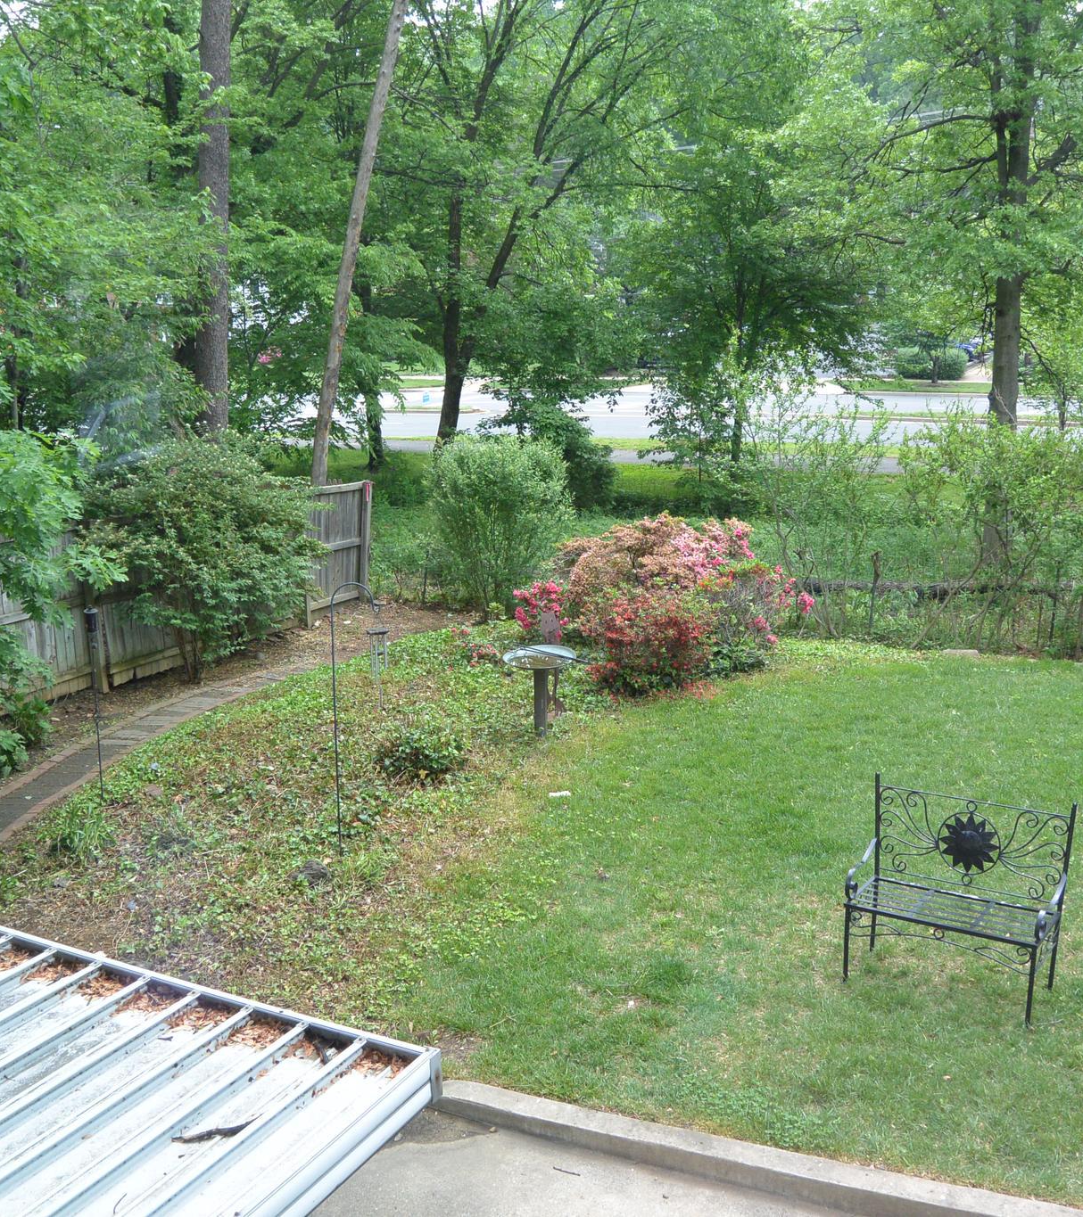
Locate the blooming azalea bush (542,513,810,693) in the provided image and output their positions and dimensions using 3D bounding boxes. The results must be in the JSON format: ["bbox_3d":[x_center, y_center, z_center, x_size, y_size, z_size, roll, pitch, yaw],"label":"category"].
[{"bbox_3d":[1.315,-0.112,14.100,2.550,1.420,2.100,0,12,0],"label":"blooming azalea bush"}]

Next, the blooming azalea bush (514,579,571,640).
[{"bbox_3d":[-0.008,0.031,14.900,0.620,0.680,0.600,0,12,0],"label":"blooming azalea bush"}]

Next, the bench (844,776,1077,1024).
[{"bbox_3d":[2.184,1.509,7.252,1.040,1.035,0.567,7,14,31],"label":"bench"}]

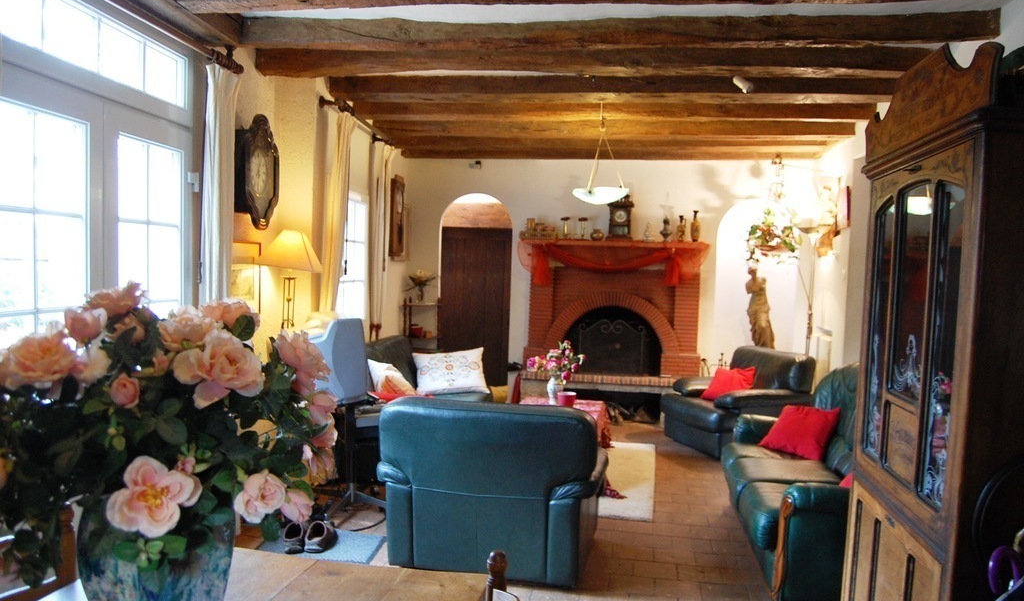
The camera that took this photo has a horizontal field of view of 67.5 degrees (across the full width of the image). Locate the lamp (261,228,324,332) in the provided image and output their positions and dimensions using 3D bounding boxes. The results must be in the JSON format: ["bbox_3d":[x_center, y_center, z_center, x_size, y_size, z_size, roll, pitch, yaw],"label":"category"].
[{"bbox_3d":[-1.364,-0.124,4.783,0.340,0.610,0.340,3,2,8],"label":"lamp"}]

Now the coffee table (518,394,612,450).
[{"bbox_3d":[0.315,1.032,5.538,0.720,0.450,1.150,3,2,8],"label":"coffee table"}]

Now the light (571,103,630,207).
[{"bbox_3d":[0.637,-1.035,5.439,0.420,0.730,0.420,3,2,8],"label":"light"}]

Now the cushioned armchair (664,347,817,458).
[{"bbox_3d":[1.920,0.831,6.599,0.933,0.842,1.045,1,2,-16],"label":"cushioned armchair"}]

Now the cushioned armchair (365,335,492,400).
[{"bbox_3d":[-0.747,0.768,6.437,0.943,0.832,1.704,2,2,9],"label":"cushioned armchair"}]

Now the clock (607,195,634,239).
[{"bbox_3d":[1.111,-0.847,7.832,0.290,0.460,0.190,3,2,8],"label":"clock"}]

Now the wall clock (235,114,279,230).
[{"bbox_3d":[-1.653,-0.816,4.916,0.170,0.710,0.480,2,2,4],"label":"wall clock"}]

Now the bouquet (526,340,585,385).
[{"bbox_3d":[0.334,0.469,5.784,0.430,0.350,0.380,3,2,8],"label":"bouquet"}]

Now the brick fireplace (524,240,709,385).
[{"bbox_3d":[1.016,0.159,7.872,1.870,1.510,0.500,3,2,8],"label":"brick fireplace"}]

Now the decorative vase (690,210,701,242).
[{"bbox_3d":[1.823,-0.744,7.597,0.096,0.314,0.096,2,2,9],"label":"decorative vase"}]

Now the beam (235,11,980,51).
[{"bbox_3d":[0.454,-1.452,4.161,4.000,0.135,0.170,3,2,8],"label":"beam"}]

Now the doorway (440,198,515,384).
[{"bbox_3d":[-0.386,-0.005,8.278,0.781,2.272,0.203,2,2,9],"label":"doorway"}]

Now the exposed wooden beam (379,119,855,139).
[{"bbox_3d":[0.829,-1.481,6.628,4.027,0.152,0.183,2,2,9],"label":"exposed wooden beam"}]

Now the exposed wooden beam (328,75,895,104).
[{"bbox_3d":[0.664,-1.481,5.343,4.020,0.135,0.230,3,2,8],"label":"exposed wooden beam"}]

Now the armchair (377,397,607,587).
[{"bbox_3d":[-0.043,0.866,3.960,1.055,0.842,0.893,2,2,13],"label":"armchair"}]

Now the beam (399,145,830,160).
[{"bbox_3d":[0.929,-1.542,7.890,4.300,0.140,0.200,3,2,8],"label":"beam"}]

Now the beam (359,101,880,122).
[{"bbox_3d":[0.749,-1.501,6.058,4.030,0.135,0.190,3,2,8],"label":"beam"}]

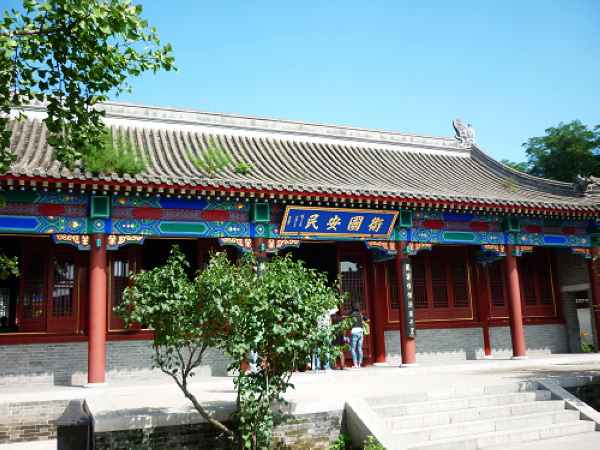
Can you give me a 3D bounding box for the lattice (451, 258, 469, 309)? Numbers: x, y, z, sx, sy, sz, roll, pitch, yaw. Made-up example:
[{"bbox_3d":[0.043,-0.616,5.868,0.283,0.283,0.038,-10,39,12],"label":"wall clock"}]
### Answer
[{"bbox_3d":[4.642,1.673,16.612,0.505,1.441,0.070,2,-11,-21],"label":"lattice"}]

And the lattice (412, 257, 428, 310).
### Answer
[{"bbox_3d":[3.370,1.637,16.113,0.475,1.453,0.070,2,-11,-21],"label":"lattice"}]

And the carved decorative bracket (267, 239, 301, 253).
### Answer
[{"bbox_3d":[-0.363,0.472,12.714,0.775,0.313,0.103,2,-11,-22],"label":"carved decorative bracket"}]

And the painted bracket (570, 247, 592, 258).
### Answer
[{"bbox_3d":[8.067,0.792,16.360,0.720,0.310,0.100,2,-11,-21],"label":"painted bracket"}]

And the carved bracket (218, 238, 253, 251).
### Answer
[{"bbox_3d":[-1.455,0.462,12.953,0.815,0.300,0.100,2,-11,-21],"label":"carved bracket"}]

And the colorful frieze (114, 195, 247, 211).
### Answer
[{"bbox_3d":[-2.582,-0.435,12.681,3.000,0.245,0.170,2,-11,-21],"label":"colorful frieze"}]

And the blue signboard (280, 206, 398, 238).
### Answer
[{"bbox_3d":[0.956,-0.066,13.415,2.869,0.753,0.090,2,30,-22],"label":"blue signboard"}]

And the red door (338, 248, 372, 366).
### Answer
[{"bbox_3d":[1.465,2.135,15.259,0.840,2.918,0.090,2,-11,-21],"label":"red door"}]

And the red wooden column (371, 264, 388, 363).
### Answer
[{"bbox_3d":[2.107,2.198,15.372,0.320,2.900,0.320,2,-11,-22],"label":"red wooden column"}]

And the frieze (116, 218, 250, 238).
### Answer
[{"bbox_3d":[-2.564,0.094,12.587,2.980,0.340,0.170,2,-11,-21],"label":"frieze"}]

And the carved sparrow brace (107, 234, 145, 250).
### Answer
[{"bbox_3d":[-3.663,0.394,12.087,0.810,0.320,0.100,2,-11,-21],"label":"carved sparrow brace"}]

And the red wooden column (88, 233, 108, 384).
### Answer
[{"bbox_3d":[-3.890,1.577,11.011,0.307,2.884,0.307,2,-11,-22],"label":"red wooden column"}]

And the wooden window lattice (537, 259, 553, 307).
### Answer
[{"bbox_3d":[7.557,1.773,17.662,0.483,1.481,0.060,2,-11,-22],"label":"wooden window lattice"}]

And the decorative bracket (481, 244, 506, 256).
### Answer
[{"bbox_3d":[5.171,0.681,15.219,0.780,0.310,0.100,2,-11,-21],"label":"decorative bracket"}]

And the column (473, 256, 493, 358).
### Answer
[{"bbox_3d":[5.126,2.172,16.038,0.287,2.956,0.287,2,-11,-22],"label":"column"}]

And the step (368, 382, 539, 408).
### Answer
[{"bbox_3d":[2.492,2.739,9.341,3.357,0.130,0.290,2,-11,-22],"label":"step"}]

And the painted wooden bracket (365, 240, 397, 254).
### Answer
[{"bbox_3d":[1.985,0.576,14.172,0.869,0.325,0.100,2,-11,-22],"label":"painted wooden bracket"}]

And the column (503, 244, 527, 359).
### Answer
[{"bbox_3d":[5.597,1.975,14.914,0.307,2.899,0.307,2,-11,-22],"label":"column"}]

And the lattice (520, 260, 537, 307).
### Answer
[{"bbox_3d":[7.044,1.756,17.552,0.430,1.420,0.070,2,-11,-21],"label":"lattice"}]

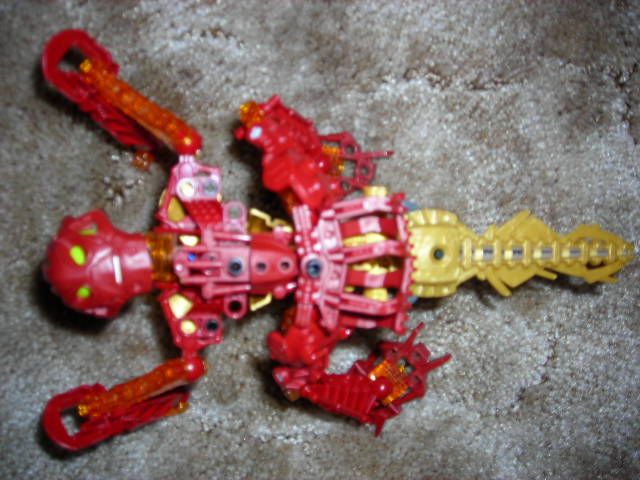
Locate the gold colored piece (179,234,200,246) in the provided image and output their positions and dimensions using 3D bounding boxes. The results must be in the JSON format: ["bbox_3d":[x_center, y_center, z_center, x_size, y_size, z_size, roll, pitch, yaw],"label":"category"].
[{"bbox_3d":[-0.045,0.000,0.242,0.007,0.003,0.004,0,92,0],"label":"gold colored piece"}]

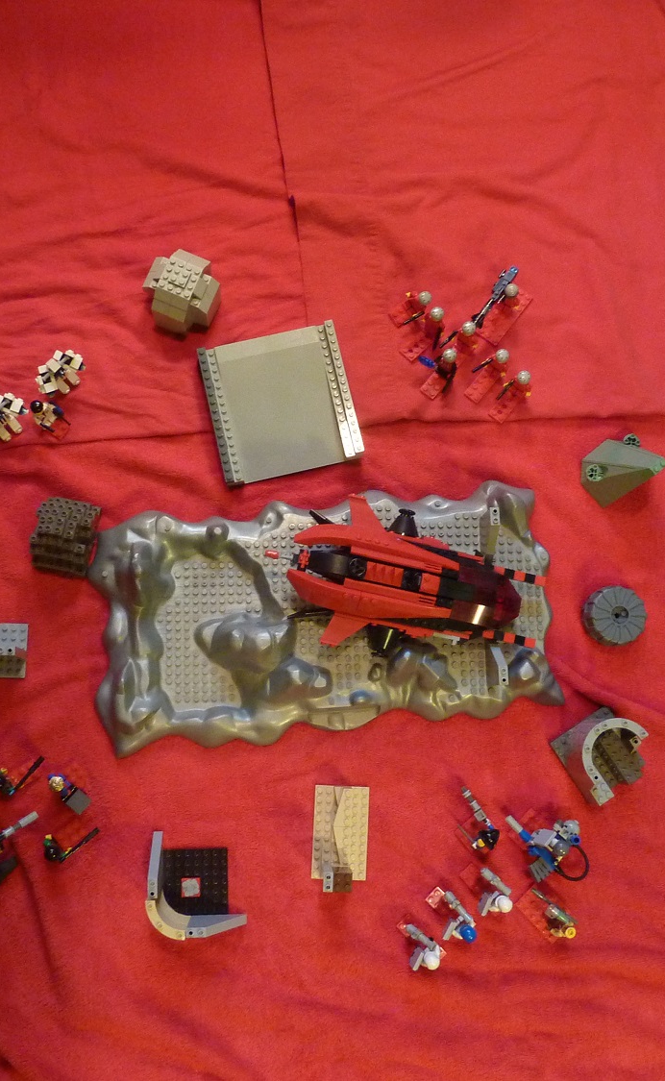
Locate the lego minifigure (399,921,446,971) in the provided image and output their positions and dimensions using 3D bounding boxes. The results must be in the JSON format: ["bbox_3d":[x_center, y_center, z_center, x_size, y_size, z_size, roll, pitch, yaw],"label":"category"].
[{"bbox_3d":[0.075,0.345,0.880,0.037,0.046,0.030,41,82,5],"label":"lego minifigure"}]

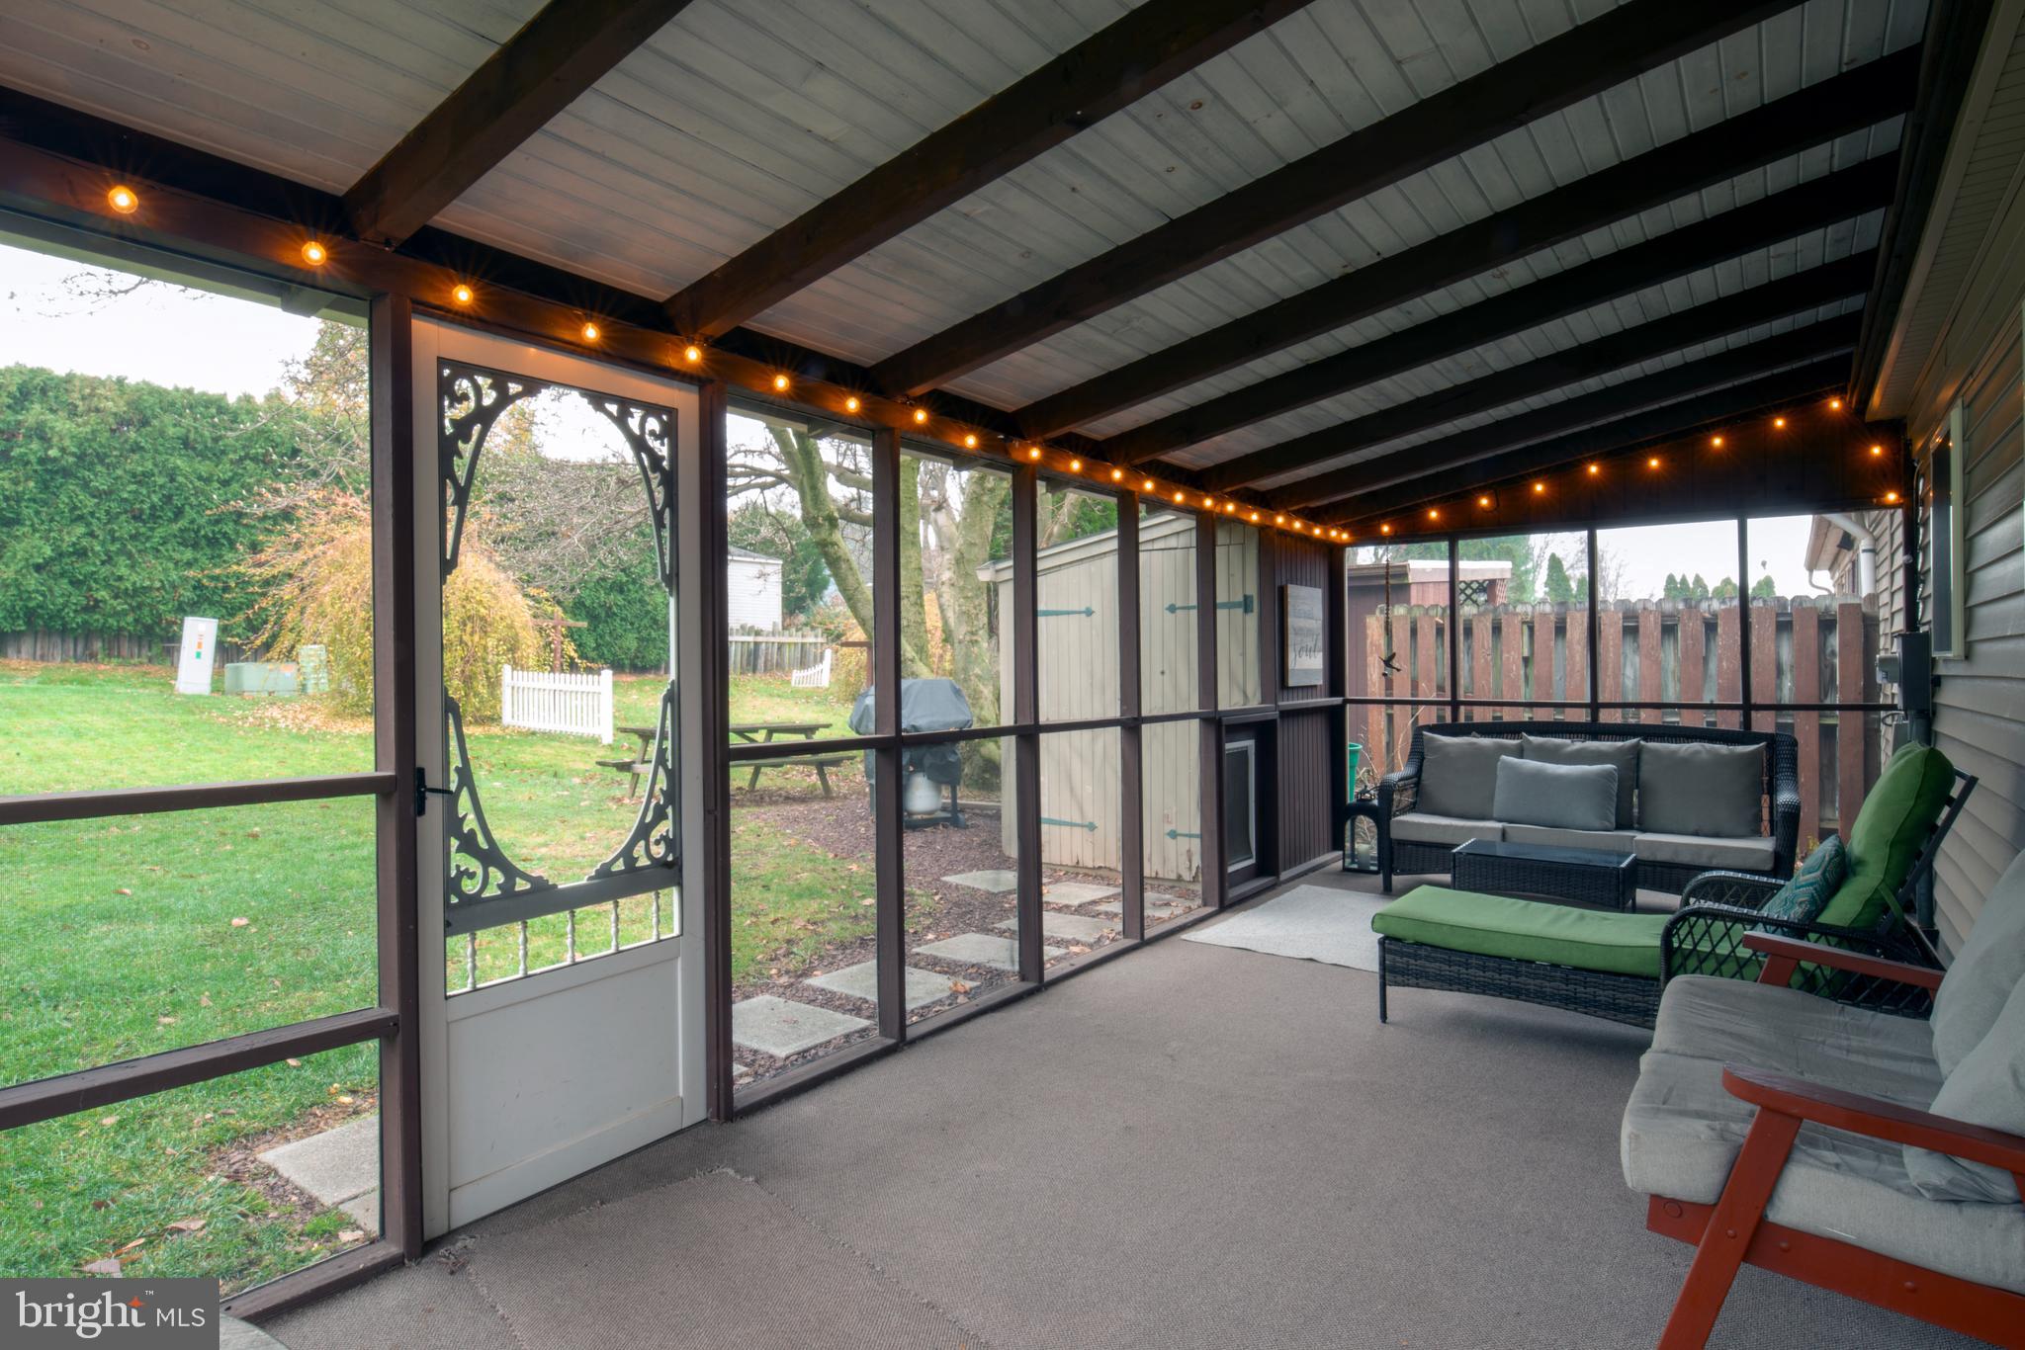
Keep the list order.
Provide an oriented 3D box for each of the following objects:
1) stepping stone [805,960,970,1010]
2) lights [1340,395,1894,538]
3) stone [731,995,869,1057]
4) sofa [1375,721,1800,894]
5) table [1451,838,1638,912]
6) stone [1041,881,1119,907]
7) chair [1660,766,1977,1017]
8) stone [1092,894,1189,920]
[{"bbox_3d":[-0.521,1.352,4.600,0.632,0.050,0.442,0,0,36],"label":"stepping stone"},{"bbox_3d":[3.271,-1.134,6.022,2.680,0.530,0.100,0,0,36],"label":"lights"},{"bbox_3d":[-0.910,1.357,4.080,0.610,0.050,0.442,0,0,36],"label":"stone"},{"bbox_3d":[3.068,0.741,5.760,1.899,0.939,0.828,0,0,36],"label":"sofa"},{"bbox_3d":[2.514,1.028,5.061,0.732,0.379,0.394,0,0,36],"label":"table"},{"bbox_3d":[0.347,1.348,6.470,0.429,0.050,0.547,0,0,36],"label":"stone"},{"bbox_3d":[2.428,0.738,3.362,0.866,0.973,0.753,0,0,36],"label":"chair"},{"bbox_3d":[0.788,1.346,6.133,0.418,0.050,0.473,0,0,36],"label":"stone"}]

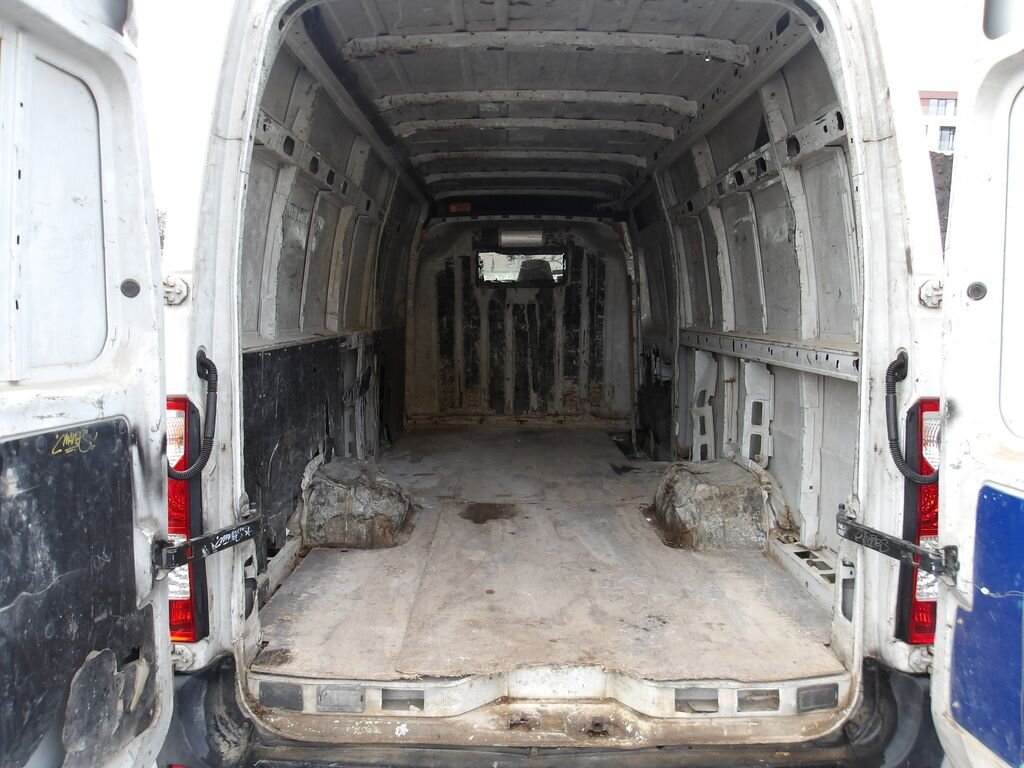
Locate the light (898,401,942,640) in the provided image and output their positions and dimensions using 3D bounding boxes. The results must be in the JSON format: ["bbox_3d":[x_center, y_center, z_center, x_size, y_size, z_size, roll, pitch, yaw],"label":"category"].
[{"bbox_3d":[1.051,0.329,2.002,0.150,0.610,0.130,0,5,0],"label":"light"}]

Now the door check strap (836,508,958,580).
[{"bbox_3d":[0.903,0.378,1.889,0.045,0.075,0.315,-2,6,-23],"label":"door check strap"}]

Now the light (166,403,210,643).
[{"bbox_3d":[-0.839,0.329,1.989,0.150,0.610,0.130,0,5,0],"label":"light"}]

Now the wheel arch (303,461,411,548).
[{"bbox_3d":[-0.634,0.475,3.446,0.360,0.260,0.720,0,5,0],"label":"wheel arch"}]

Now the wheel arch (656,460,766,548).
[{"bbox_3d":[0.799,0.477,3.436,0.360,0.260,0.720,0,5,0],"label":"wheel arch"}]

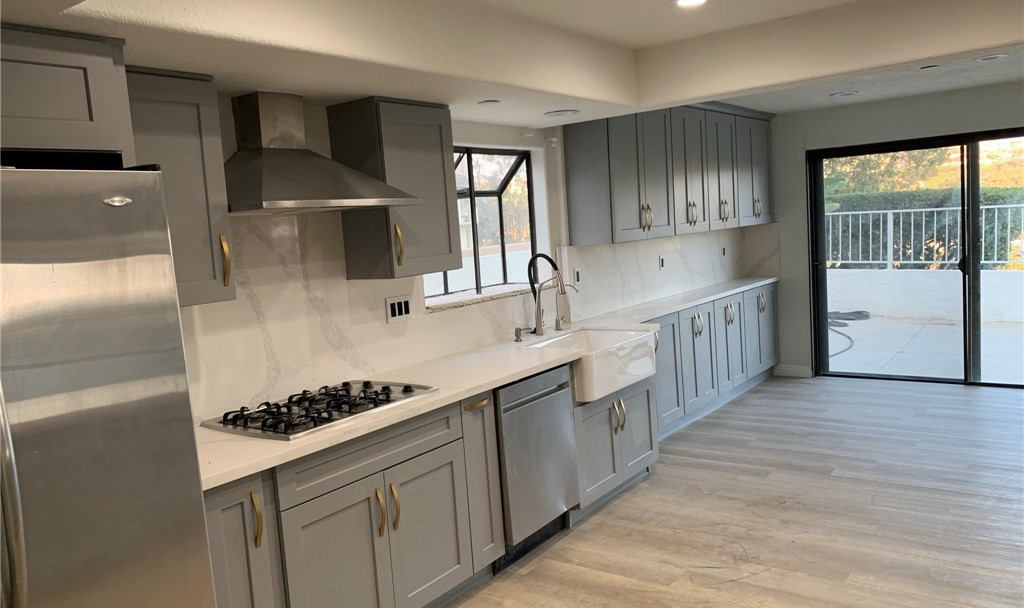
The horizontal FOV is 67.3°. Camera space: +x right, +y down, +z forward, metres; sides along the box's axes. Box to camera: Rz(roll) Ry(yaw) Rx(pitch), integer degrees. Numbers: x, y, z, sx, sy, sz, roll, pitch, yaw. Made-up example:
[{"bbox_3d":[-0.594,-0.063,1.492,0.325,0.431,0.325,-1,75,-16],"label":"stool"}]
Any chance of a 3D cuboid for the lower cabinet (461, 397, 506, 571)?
[{"bbox_3d":[-0.369,0.766,3.509,0.622,0.776,0.218,0,7,37],"label":"lower cabinet"}]

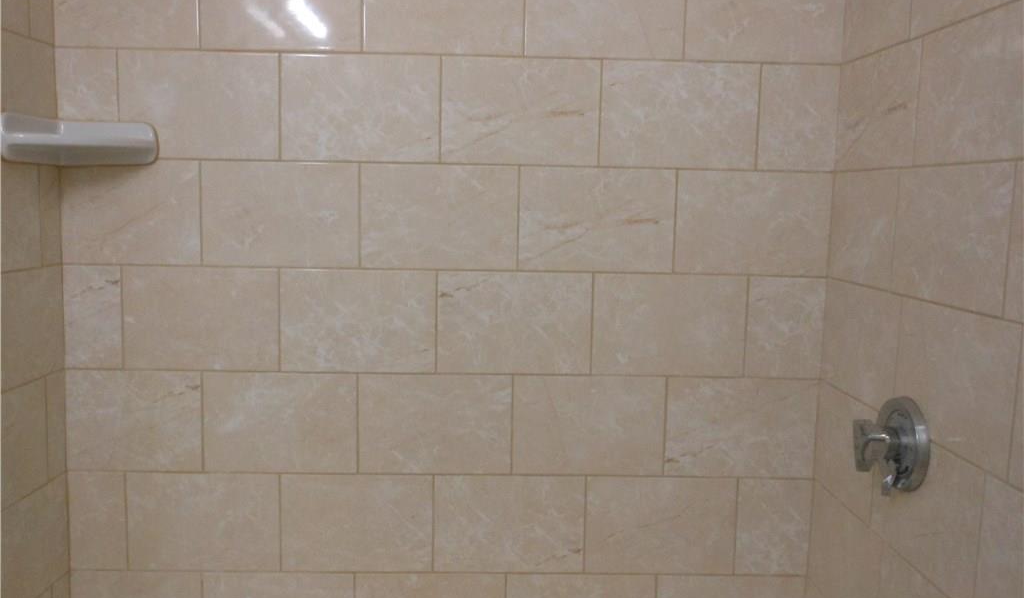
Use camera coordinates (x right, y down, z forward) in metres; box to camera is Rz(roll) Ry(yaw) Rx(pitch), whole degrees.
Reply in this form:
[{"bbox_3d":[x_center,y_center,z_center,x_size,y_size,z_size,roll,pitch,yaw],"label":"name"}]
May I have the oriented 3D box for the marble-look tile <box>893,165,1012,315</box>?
[{"bbox_3d":[0.633,-0.094,1.200,0.010,0.200,0.303,1,7,-1],"label":"marble-look tile"}]

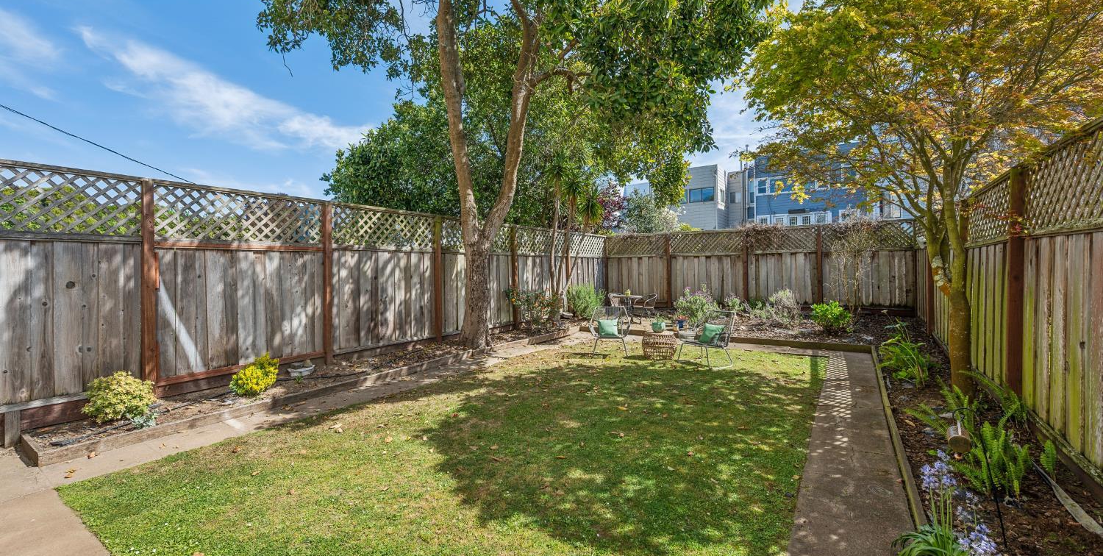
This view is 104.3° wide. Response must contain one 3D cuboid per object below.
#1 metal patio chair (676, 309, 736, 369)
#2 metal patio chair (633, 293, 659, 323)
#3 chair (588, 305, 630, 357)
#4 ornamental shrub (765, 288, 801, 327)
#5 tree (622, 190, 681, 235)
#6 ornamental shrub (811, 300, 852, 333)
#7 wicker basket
[{"bbox_3d":[2.351,0.881,6.493,0.680,0.800,0.690,-1,1,-30],"label":"metal patio chair"},{"bbox_3d":[2.321,0.743,10.594,0.550,0.730,0.530,-1,1,-30],"label":"metal patio chair"},{"bbox_3d":[0.984,0.896,7.193,0.690,0.800,0.680,0,1,5],"label":"chair"},{"bbox_3d":[5.189,0.666,9.600,0.720,0.840,0.680,1,1,28],"label":"ornamental shrub"},{"bbox_3d":[4.641,-1.473,19.958,2.800,4.900,2.800,0,1,13],"label":"tree"},{"bbox_3d":[5.485,0.768,8.400,0.730,0.640,0.700,1,1,33],"label":"ornamental shrub"},{"bbox_3d":[1.753,1.079,6.976,0.560,0.410,0.560,0,1,0],"label":"wicker basket"}]

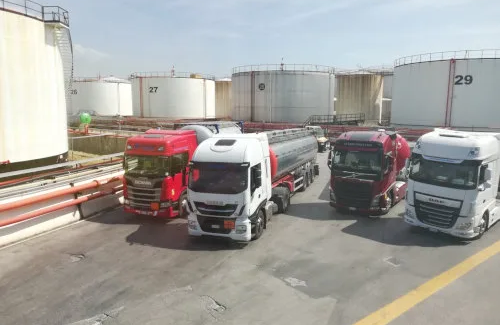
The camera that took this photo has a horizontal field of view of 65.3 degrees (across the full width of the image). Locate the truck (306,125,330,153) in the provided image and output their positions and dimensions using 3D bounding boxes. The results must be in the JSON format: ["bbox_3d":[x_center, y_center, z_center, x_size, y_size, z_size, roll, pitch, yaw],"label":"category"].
[{"bbox_3d":[7.726,-2.728,43.797,2.400,2.900,6.500,2,8,14],"label":"truck"}]

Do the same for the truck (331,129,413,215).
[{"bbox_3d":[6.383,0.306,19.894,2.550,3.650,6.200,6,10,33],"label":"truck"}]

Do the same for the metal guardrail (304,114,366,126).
[{"bbox_3d":[13.702,-6.827,62.500,10.200,1.950,1.100,-1,8,-11],"label":"metal guardrail"}]

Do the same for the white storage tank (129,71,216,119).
[{"bbox_3d":[-20.617,-17.939,106.704,22.469,11.296,22.469,-1,9,-11],"label":"white storage tank"}]

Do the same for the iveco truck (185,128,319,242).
[{"bbox_3d":[1.119,0.139,20.114,2.550,3.850,14.200,3,9,18],"label":"iveco truck"}]

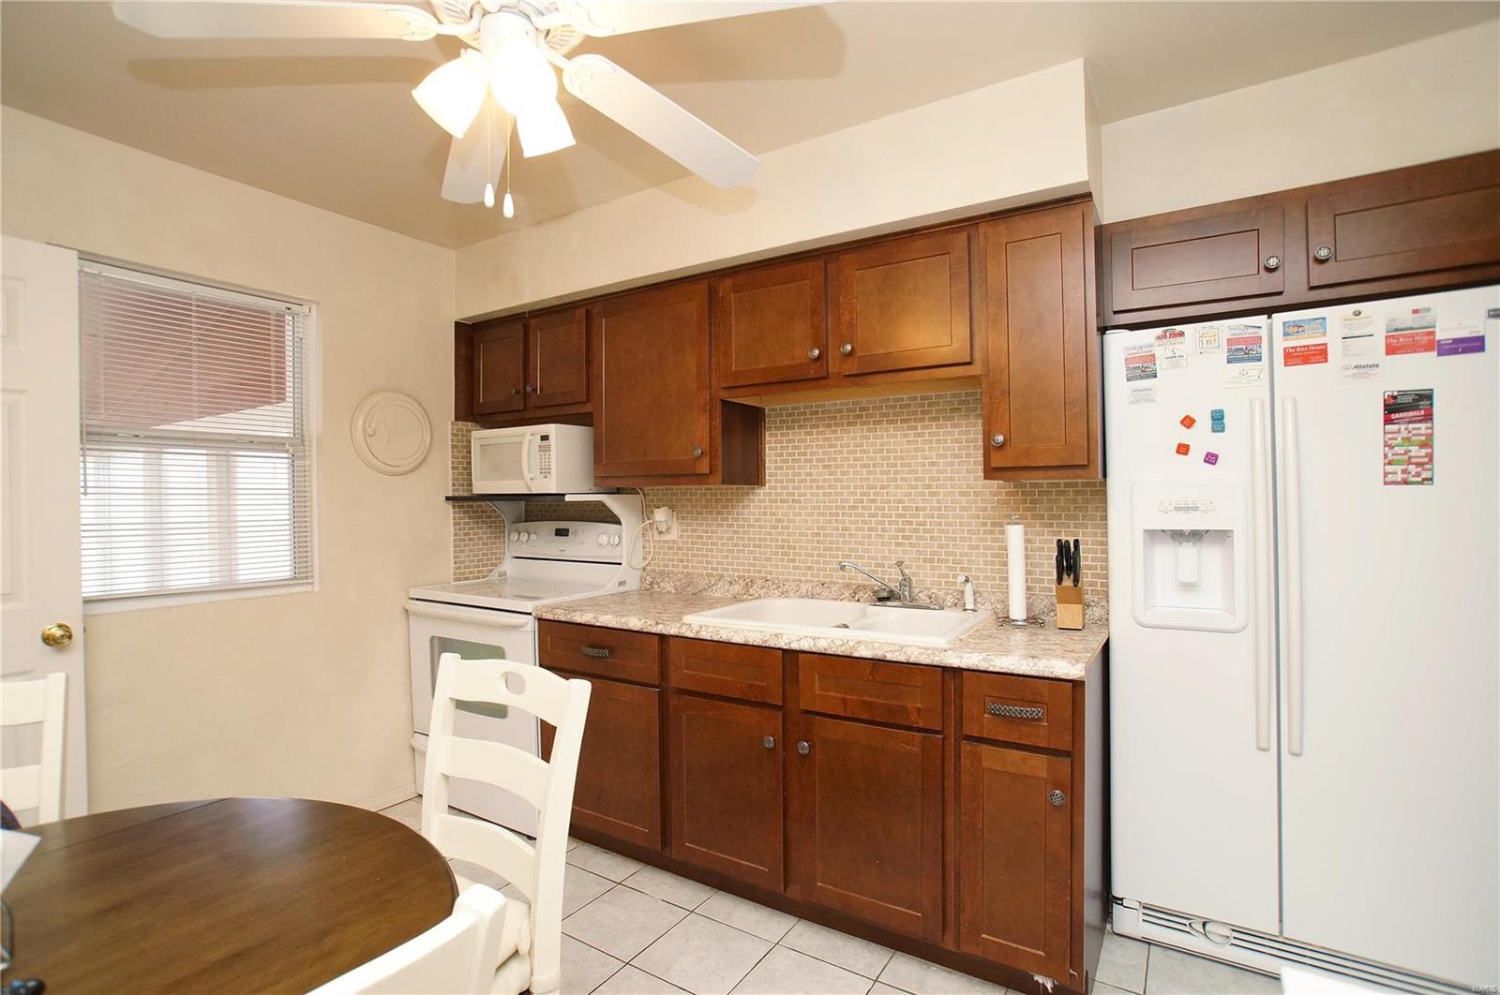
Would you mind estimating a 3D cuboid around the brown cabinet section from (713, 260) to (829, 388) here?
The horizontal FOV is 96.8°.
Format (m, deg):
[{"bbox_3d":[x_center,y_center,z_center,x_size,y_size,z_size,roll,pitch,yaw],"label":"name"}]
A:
[{"bbox_3d":[0.155,-0.584,2.433,0.440,0.405,0.330,0,-1,30],"label":"brown cabinet section"}]

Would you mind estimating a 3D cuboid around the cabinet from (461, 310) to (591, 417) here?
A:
[{"bbox_3d":[-0.892,-0.580,3.064,0.755,0.467,0.348,-1,-1,29],"label":"cabinet"}]

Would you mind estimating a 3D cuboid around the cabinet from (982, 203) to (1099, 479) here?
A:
[{"bbox_3d":[0.903,-0.445,2.054,0.303,0.778,0.348,-1,-1,29],"label":"cabinet"}]

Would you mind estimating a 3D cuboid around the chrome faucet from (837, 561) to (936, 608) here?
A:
[{"bbox_3d":[0.498,0.310,2.384,0.360,0.165,0.140,0,-1,9],"label":"chrome faucet"}]

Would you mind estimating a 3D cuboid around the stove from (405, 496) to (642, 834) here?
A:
[{"bbox_3d":[-0.993,0.653,2.929,0.749,1.322,0.663,-1,-1,29],"label":"stove"}]

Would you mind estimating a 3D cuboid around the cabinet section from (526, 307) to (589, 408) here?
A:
[{"bbox_3d":[-0.728,-0.577,2.942,0.350,0.405,0.330,0,-1,30],"label":"cabinet section"}]

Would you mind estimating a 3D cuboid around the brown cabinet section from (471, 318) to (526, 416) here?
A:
[{"bbox_3d":[-1.041,-0.580,3.123,0.352,0.415,0.330,0,-1,30],"label":"brown cabinet section"}]

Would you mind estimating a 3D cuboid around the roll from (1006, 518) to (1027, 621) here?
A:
[{"bbox_3d":[0.855,0.232,2.134,0.060,0.325,0.060,-1,-1,29],"label":"roll"}]

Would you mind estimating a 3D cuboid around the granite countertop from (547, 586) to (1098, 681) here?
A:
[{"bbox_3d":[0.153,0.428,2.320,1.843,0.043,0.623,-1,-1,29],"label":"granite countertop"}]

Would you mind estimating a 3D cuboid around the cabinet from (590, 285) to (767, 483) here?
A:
[{"bbox_3d":[-0.296,-0.431,2.728,0.610,0.778,0.348,-1,-1,29],"label":"cabinet"}]

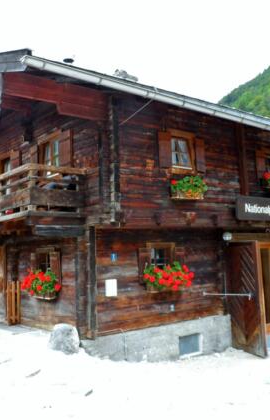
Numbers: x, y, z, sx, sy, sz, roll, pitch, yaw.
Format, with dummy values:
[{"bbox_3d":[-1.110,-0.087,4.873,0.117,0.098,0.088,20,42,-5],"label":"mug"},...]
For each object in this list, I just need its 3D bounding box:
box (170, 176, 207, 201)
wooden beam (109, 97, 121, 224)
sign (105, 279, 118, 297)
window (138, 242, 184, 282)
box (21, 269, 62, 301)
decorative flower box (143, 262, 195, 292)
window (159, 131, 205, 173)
[{"bbox_3d":[1.043,-0.407,7.534,0.756,0.392,0.320,3,-7,-41],"label":"box"},{"bbox_3d":[-0.341,-0.866,6.794,0.150,2.232,0.150,3,-7,-41],"label":"wooden beam"},{"bbox_3d":[-0.388,1.290,6.460,0.210,0.290,0.020,2,-7,-38],"label":"sign"},{"bbox_3d":[0.516,0.968,7.186,1.050,0.720,0.130,2,-7,-38],"label":"window"},{"bbox_3d":[-1.954,1.526,8.066,0.420,0.600,0.975,3,-7,-41],"label":"box"},{"bbox_3d":[0.695,1.362,7.947,1.055,0.541,0.420,3,-7,-41],"label":"decorative flower box"},{"bbox_3d":[0.985,-1.165,7.820,1.250,0.800,0.130,2,-7,-38],"label":"window"}]

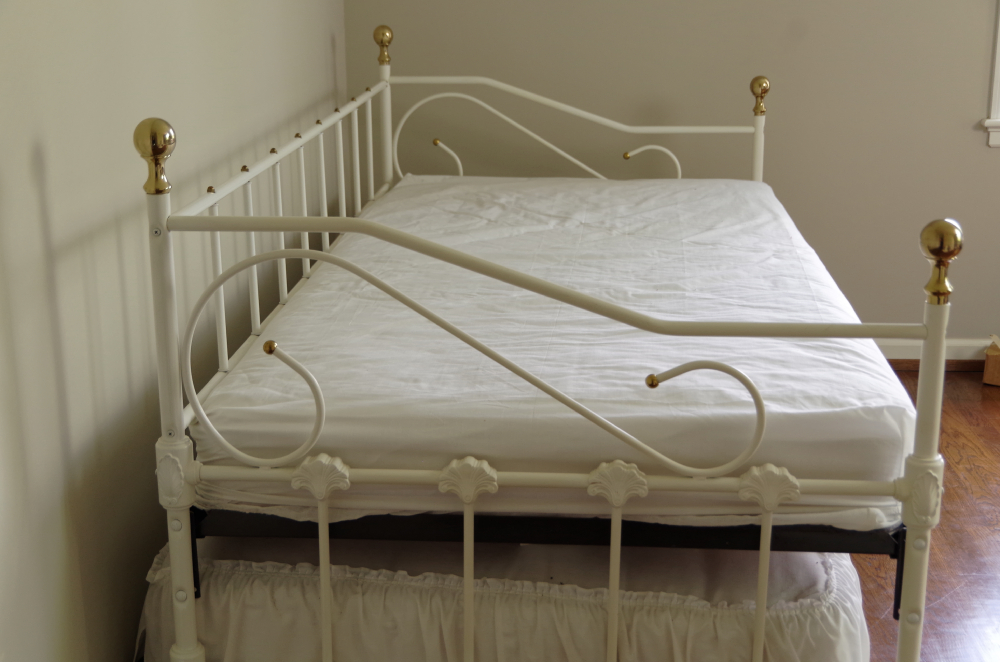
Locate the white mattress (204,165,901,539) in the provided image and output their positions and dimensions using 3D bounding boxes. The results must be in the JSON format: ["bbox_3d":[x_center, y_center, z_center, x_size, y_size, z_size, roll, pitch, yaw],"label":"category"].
[{"bbox_3d":[0.138,-0.077,2.715,1.029,0.184,1.879,1,17,4],"label":"white mattress"}]

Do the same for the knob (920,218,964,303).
[{"bbox_3d":[0.582,-0.092,1.685,0.057,0.112,0.057,1,17,4],"label":"knob"}]

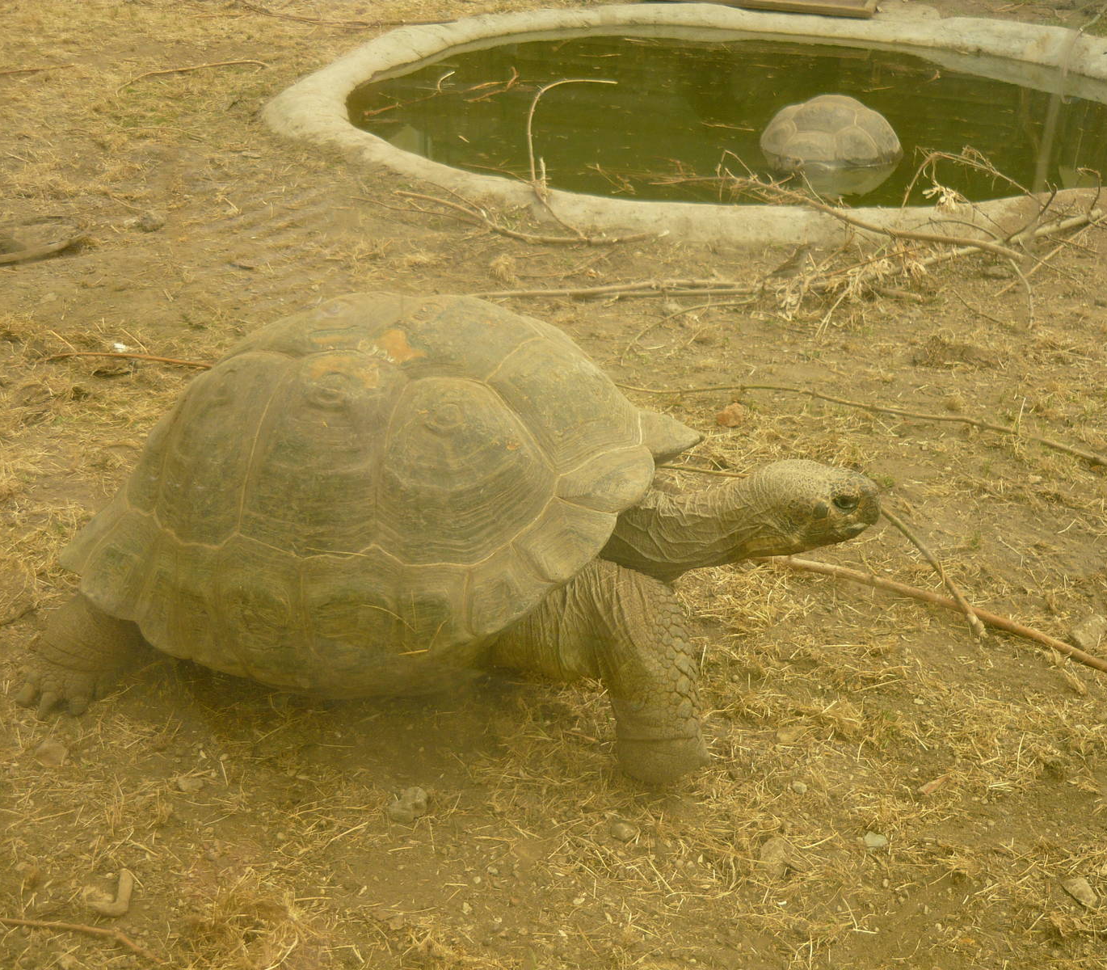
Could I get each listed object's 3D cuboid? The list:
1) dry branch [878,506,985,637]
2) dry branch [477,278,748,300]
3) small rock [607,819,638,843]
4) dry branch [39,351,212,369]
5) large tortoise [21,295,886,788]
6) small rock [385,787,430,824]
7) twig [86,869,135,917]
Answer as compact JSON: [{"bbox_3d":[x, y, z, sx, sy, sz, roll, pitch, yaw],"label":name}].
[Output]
[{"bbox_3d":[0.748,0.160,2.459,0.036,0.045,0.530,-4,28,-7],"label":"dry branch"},{"bbox_3d":[0.186,-0.624,3.960,0.932,0.050,0.161,-3,28,-5],"label":"dry branch"},{"bbox_3d":[0.102,0.509,1.812,0.043,0.026,0.042,2,28,4],"label":"small rock"},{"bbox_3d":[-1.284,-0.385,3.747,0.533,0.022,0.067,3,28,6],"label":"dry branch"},{"bbox_3d":[-0.220,0.034,2.204,1.480,0.730,0.800,6,29,11],"label":"large tortoise"},{"bbox_3d":[-0.218,0.482,1.852,0.064,0.038,0.064,-4,28,-8],"label":"small rock"},{"bbox_3d":[-0.674,0.613,1.865,0.072,0.026,0.082,0,28,0],"label":"twig"}]

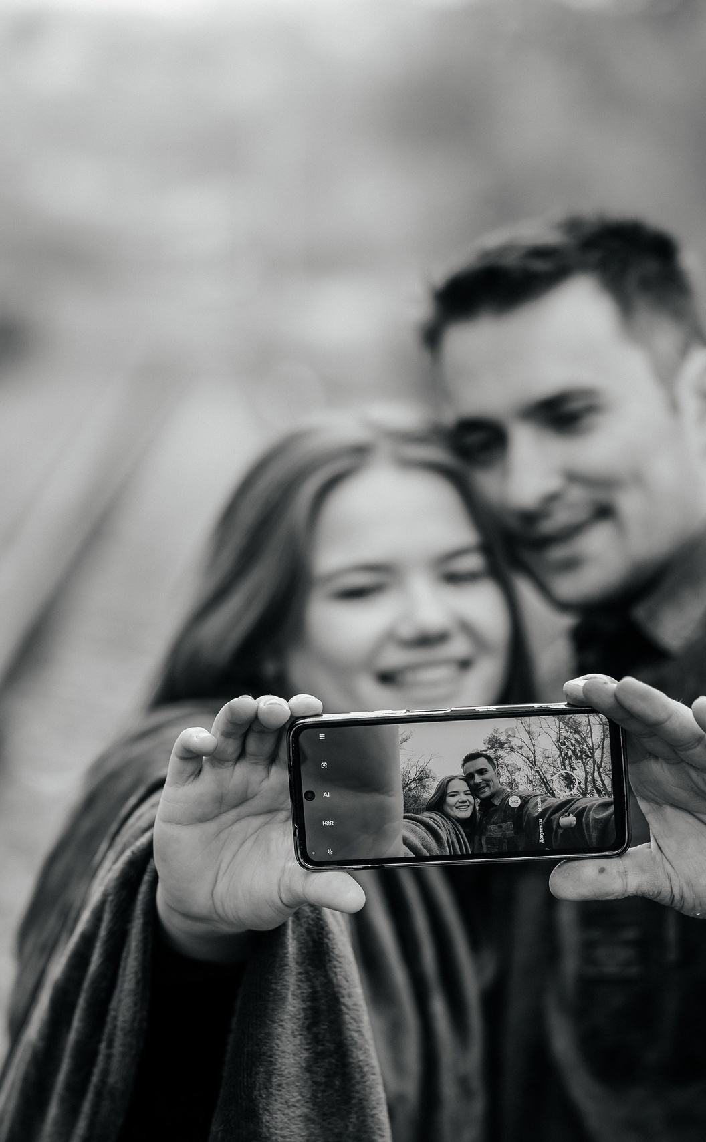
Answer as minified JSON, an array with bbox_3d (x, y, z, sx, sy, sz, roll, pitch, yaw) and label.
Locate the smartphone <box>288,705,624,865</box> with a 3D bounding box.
[{"bbox_3d":[0.052,0.107,2.008,0.166,0.078,0.009,-3,14,3],"label":"smartphone"}]

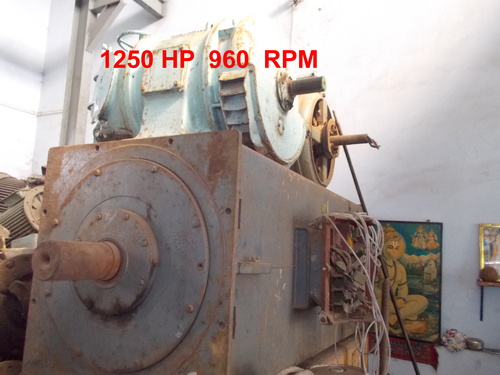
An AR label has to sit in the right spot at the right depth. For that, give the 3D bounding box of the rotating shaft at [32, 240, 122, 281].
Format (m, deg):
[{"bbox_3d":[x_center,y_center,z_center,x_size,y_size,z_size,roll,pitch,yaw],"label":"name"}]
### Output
[{"bbox_3d":[-0.666,0.286,1.629,0.150,0.150,0.289,-2,-10,26],"label":"rotating shaft"}]

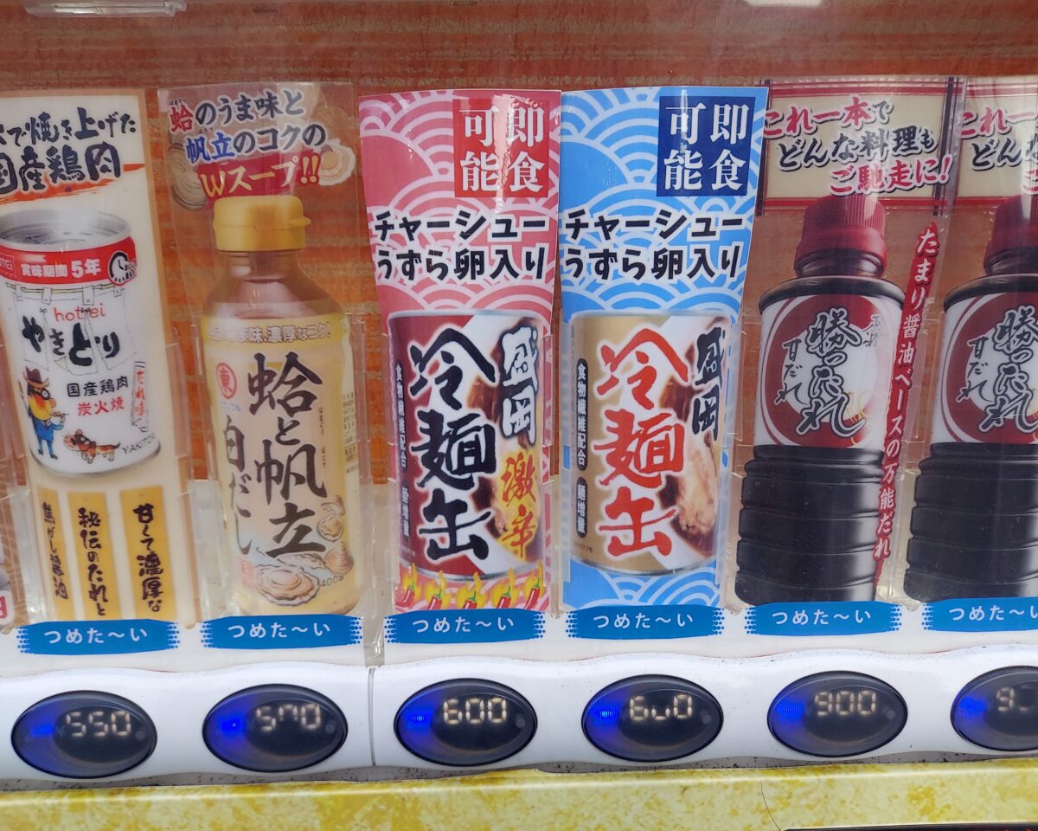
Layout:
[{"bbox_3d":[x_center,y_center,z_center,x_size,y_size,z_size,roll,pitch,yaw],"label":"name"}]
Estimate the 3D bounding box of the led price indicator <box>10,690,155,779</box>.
[{"bbox_3d":[-0.183,0.135,0.337,0.060,0.040,0.010,-1,11,-1],"label":"led price indicator"}]

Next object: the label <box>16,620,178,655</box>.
[{"bbox_3d":[-0.185,0.097,0.350,0.070,0.016,0.004,-1,11,-1],"label":"label"}]

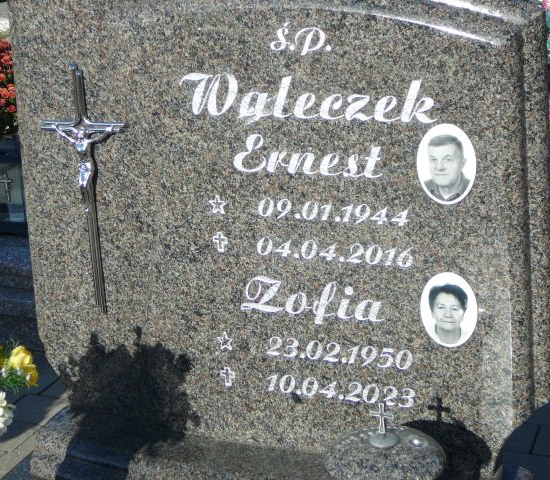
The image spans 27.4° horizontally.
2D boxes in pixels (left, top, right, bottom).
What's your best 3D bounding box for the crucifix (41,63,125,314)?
[{"bbox_3d":[-0.381,-0.094,2.287,0.186,0.525,0.040,4,19,20],"label":"crucifix"}]

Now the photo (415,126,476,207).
[{"bbox_3d":[0.305,-0.134,2.015,0.110,0.150,0.010,4,19,20],"label":"photo"}]

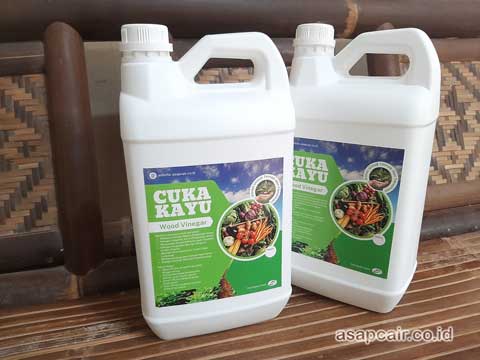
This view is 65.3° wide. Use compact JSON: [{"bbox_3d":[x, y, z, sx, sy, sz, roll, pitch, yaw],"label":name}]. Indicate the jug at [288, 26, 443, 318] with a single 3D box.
[{"bbox_3d":[0.141,-0.016,0.476,0.176,0.343,0.107,12,23,33],"label":"jug"}]

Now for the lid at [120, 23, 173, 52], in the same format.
[{"bbox_3d":[-0.092,-0.139,0.365,0.053,0.027,0.053,-5,20,-12],"label":"lid"}]

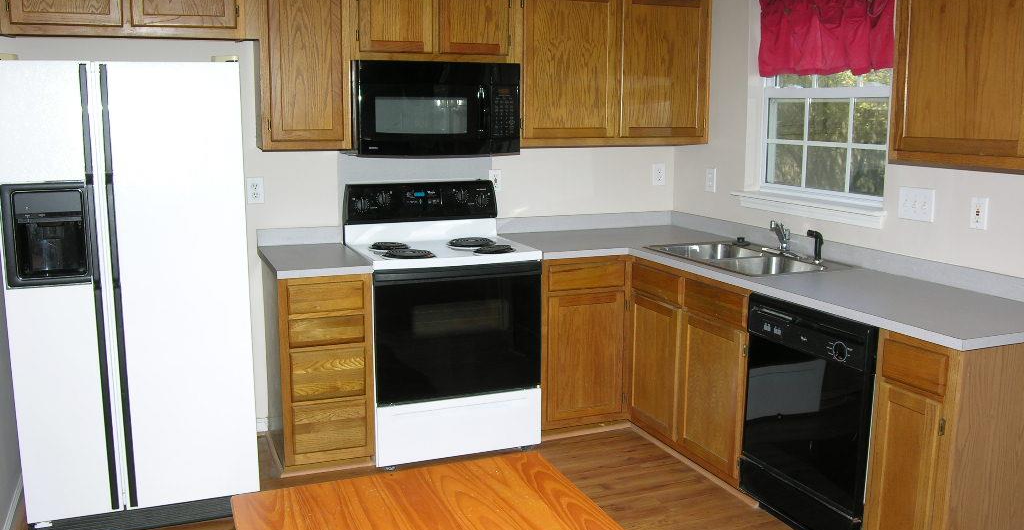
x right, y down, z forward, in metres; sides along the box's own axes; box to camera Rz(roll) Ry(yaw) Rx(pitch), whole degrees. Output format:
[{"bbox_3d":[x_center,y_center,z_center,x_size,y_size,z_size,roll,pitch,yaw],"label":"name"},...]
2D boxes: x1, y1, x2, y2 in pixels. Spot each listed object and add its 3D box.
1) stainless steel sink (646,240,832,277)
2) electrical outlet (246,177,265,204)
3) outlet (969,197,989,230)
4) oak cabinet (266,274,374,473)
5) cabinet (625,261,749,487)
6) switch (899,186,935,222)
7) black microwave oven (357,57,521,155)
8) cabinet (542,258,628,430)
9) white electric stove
[{"bbox_3d":[0.994,0.050,3.827,0.547,0.182,0.820,-4,11,-23],"label":"stainless steel sink"},{"bbox_3d":[-1.154,-0.336,4.001,0.071,0.115,0.008,-4,11,-23],"label":"electrical outlet"},{"bbox_3d":[1.630,-0.180,3.096,0.008,0.109,0.071,-4,11,-23],"label":"outlet"},{"bbox_3d":[-0.866,0.413,3.918,0.375,0.845,0.620,-4,11,-23],"label":"oak cabinet"},{"bbox_3d":[1.003,0.422,3.902,0.620,0.845,0.875,-4,11,-23],"label":"cabinet"},{"bbox_3d":[1.524,-0.226,3.341,0.008,0.116,0.163,-4,11,-23],"label":"switch"},{"bbox_3d":[-0.376,-0.712,4.053,0.756,0.410,0.400,-4,11,-23],"label":"black microwave oven"},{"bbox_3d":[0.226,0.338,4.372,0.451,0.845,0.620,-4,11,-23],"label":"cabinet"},{"bbox_3d":[-0.327,0.236,4.082,0.761,1.182,0.665,-4,11,-23],"label":"white electric stove"}]

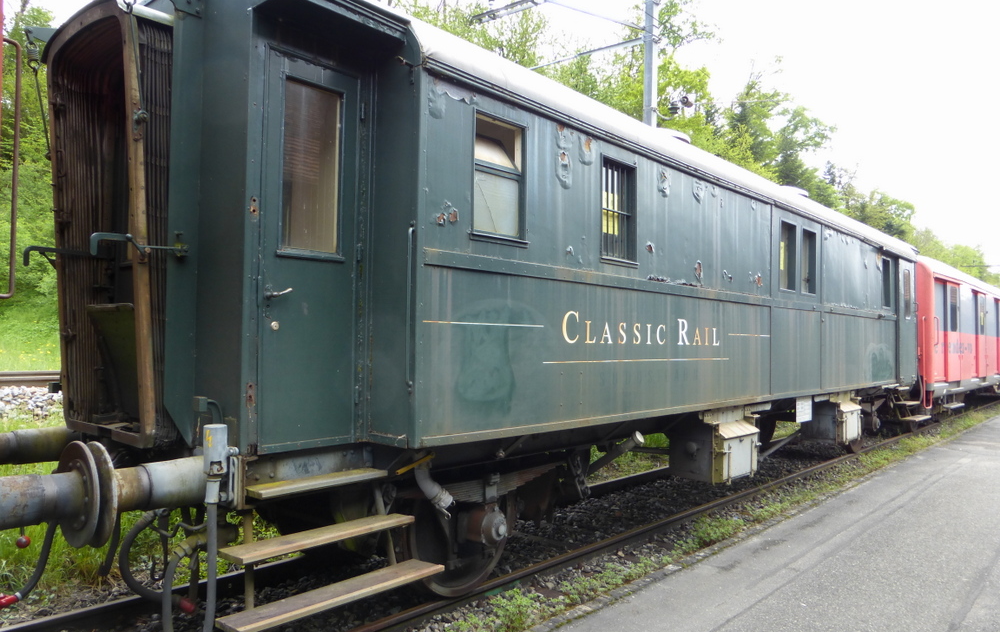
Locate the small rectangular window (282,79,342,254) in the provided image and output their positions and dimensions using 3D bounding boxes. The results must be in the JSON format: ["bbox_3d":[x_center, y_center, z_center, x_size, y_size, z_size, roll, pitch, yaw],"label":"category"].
[{"bbox_3d":[-0.983,-0.774,3.820,0.040,0.890,0.370,-1,-3,42],"label":"small rectangular window"}]

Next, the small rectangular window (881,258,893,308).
[{"bbox_3d":[5.821,-0.489,10.881,0.050,0.745,0.500,-1,-3,42],"label":"small rectangular window"}]

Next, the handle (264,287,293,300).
[{"bbox_3d":[-1.107,-0.112,3.623,0.065,0.058,0.125,-1,-3,42],"label":"handle"}]

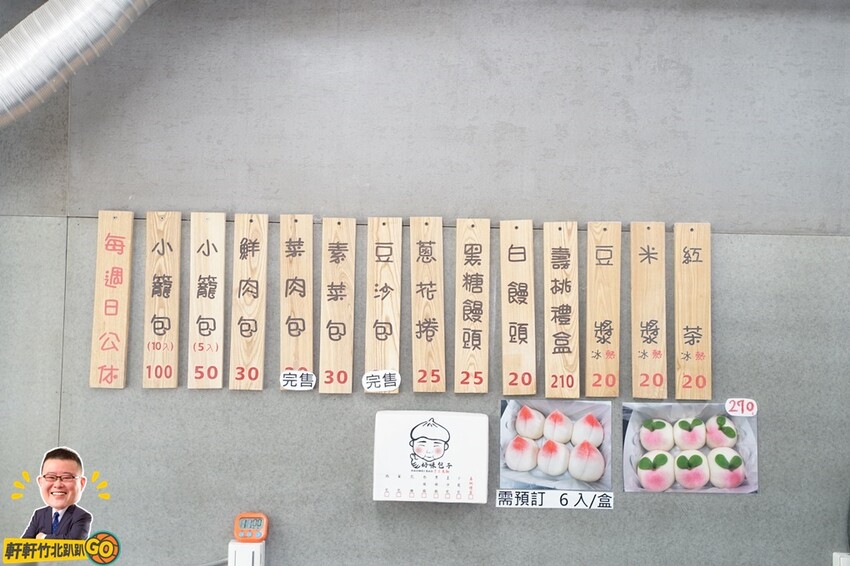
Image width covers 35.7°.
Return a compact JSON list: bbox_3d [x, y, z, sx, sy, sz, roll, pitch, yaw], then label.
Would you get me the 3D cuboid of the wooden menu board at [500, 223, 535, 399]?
[{"bbox_3d":[0.195,0.051,2.780,0.069,0.368,0.012,-1,-5,0],"label":"wooden menu board"}]

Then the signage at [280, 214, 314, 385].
[{"bbox_3d":[-0.270,0.040,2.780,0.069,0.370,0.012,-1,-5,0],"label":"signage"}]

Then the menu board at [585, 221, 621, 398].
[{"bbox_3d":[0.376,0.054,2.780,0.070,0.368,0.012,1,-5,0],"label":"menu board"}]

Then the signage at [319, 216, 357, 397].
[{"bbox_3d":[-0.184,0.047,2.780,0.070,0.370,0.012,1,-5,0],"label":"signage"}]

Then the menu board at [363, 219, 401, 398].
[{"bbox_3d":[-0.083,0.044,2.658,0.067,0.351,0.014,1,-5,-1],"label":"menu board"}]

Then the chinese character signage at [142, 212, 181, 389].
[{"bbox_3d":[-0.526,0.034,2.651,0.066,0.353,0.014,0,-5,-1],"label":"chinese character signage"}]

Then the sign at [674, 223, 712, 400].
[{"bbox_3d":[0.540,0.057,2.667,0.073,0.354,0.014,1,-5,-1],"label":"sign"}]

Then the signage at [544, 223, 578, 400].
[{"bbox_3d":[0.287,0.056,2.780,0.071,0.371,0.012,0,-5,0],"label":"signage"}]

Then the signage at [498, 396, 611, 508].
[{"bbox_3d":[0.270,0.356,2.754,0.241,0.223,0.005,0,-5,0],"label":"signage"}]

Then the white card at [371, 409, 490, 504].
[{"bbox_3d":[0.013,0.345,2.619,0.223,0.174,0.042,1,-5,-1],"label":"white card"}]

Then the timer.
[{"bbox_3d":[-0.336,0.473,2.566,0.064,0.058,0.022,1,-5,-1],"label":"timer"}]

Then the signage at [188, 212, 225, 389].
[{"bbox_3d":[-0.459,0.036,2.780,0.073,0.371,0.012,0,-5,0],"label":"signage"}]

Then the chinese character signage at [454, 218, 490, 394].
[{"bbox_3d":[0.096,0.046,2.660,0.067,0.348,0.014,1,-5,-1],"label":"chinese character signage"}]

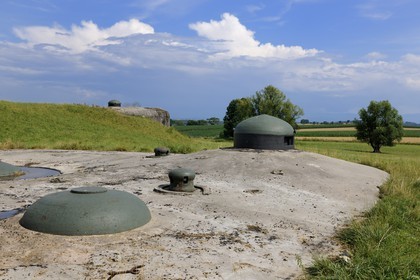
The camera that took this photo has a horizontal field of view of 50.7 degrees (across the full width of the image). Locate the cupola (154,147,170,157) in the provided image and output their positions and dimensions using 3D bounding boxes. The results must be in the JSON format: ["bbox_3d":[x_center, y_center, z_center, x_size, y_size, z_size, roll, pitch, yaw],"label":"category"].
[{"bbox_3d":[-1.982,0.496,18.533,0.647,0.367,0.647,0,2,0],"label":"cupola"}]

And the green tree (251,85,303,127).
[{"bbox_3d":[16.201,-6.877,107.816,13.156,12.790,12.181,0,2,0],"label":"green tree"}]

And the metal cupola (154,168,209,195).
[{"bbox_3d":[-0.651,0.904,10.342,1.200,0.500,1.200,0,2,-10],"label":"metal cupola"}]

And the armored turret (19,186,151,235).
[{"bbox_3d":[-1.998,1.043,7.245,2.100,0.460,2.100,0,2,0],"label":"armored turret"}]

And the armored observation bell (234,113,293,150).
[{"bbox_3d":[2.582,-0.376,21.001,2.819,1.615,2.819,0,2,0],"label":"armored observation bell"}]

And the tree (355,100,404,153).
[{"bbox_3d":[22.242,-1.732,57.976,6.280,6.738,6.280,0,2,0],"label":"tree"}]

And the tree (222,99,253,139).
[{"bbox_3d":[6.751,-5.089,104.882,7.816,9.474,7.343,0,2,0],"label":"tree"}]

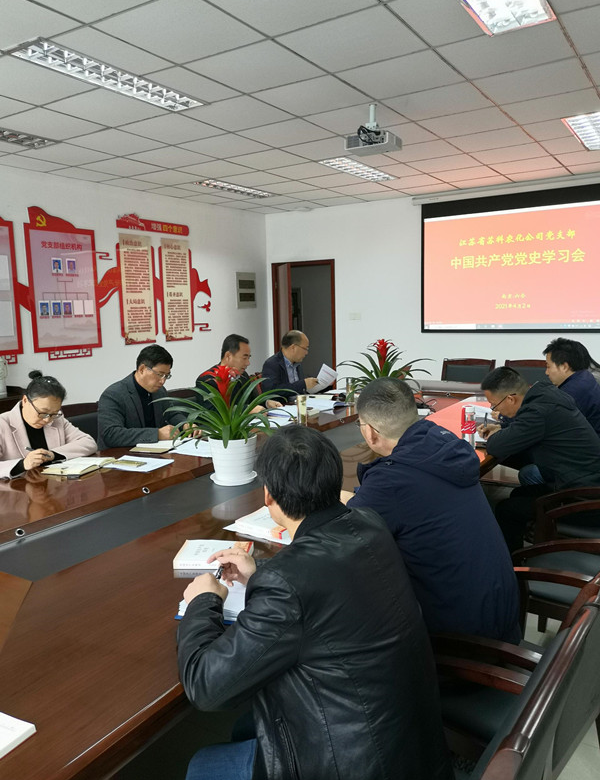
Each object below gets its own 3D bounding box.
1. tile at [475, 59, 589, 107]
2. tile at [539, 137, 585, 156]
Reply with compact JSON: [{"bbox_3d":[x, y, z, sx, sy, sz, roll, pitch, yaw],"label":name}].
[{"bbox_3d":[1.424,-1.870,3.801,0.595,0.020,0.595,3,9,32],"label":"tile"},{"bbox_3d":[2.264,-2.098,5.351,0.295,0.020,0.595,3,9,32],"label":"tile"}]

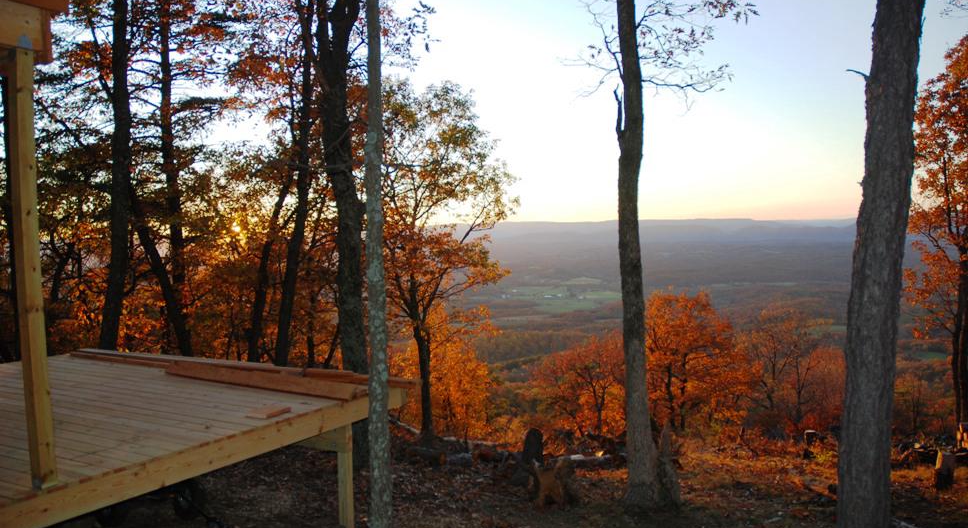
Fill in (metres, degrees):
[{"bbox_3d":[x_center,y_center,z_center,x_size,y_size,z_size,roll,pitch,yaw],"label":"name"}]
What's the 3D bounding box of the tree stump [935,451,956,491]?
[{"bbox_3d":[4.825,2.159,7.600,0.210,0.390,0.210,0,3,33],"label":"tree stump"}]

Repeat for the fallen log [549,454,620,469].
[{"bbox_3d":[1.257,2.445,9.000,0.880,0.170,0.170,-2,3,-5],"label":"fallen log"}]

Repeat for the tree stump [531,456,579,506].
[{"bbox_3d":[0.727,2.244,7.500,0.460,0.470,0.430,-1,3,0],"label":"tree stump"}]

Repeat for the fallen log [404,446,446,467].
[{"bbox_3d":[-0.724,2.396,9.000,0.530,0.180,0.180,0,3,28],"label":"fallen log"}]

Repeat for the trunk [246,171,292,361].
[{"bbox_3d":[-3.533,0.462,12.000,0.240,4.130,0.240,9,0,0],"label":"trunk"}]

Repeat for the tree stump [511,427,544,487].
[{"bbox_3d":[0.491,2.248,8.400,0.340,0.670,0.340,-1,2,0],"label":"tree stump"}]

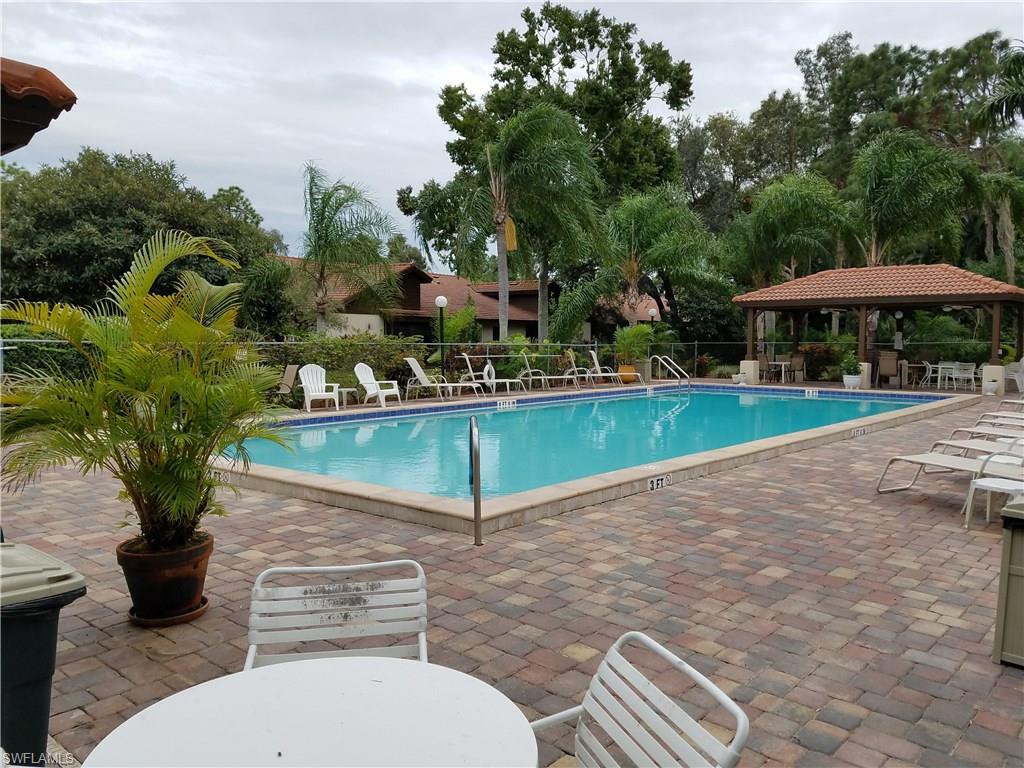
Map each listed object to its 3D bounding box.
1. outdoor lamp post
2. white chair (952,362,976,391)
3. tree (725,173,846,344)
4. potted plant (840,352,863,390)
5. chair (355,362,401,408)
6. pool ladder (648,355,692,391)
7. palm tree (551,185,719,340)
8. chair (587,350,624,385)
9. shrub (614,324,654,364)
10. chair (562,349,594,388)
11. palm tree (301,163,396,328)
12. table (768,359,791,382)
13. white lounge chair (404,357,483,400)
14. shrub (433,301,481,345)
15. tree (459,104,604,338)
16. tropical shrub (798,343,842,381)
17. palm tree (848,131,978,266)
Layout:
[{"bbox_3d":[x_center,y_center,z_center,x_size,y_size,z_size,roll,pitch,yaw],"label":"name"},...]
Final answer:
[{"bbox_3d":[-1.787,-0.960,19.500,0.310,2.540,0.310,0,3,0],"label":"outdoor lamp post"},{"bbox_3d":[12.297,-0.207,20.900,0.570,0.810,0.620,1,3,18],"label":"white chair"},{"bbox_3d":[10.275,-4.128,29.000,4.400,7.700,4.400,0,3,0],"label":"tree"},{"bbox_3d":[9.053,-0.361,20.497,0.580,1.000,0.580,1,3,24],"label":"potted plant"},{"bbox_3d":[-2.873,0.021,16.550,0.800,0.930,0.740,3,5,42],"label":"chair"},{"bbox_3d":[4.935,-0.333,24.100,1.050,1.080,0.560,3,5,42],"label":"pool ladder"},{"bbox_3d":[4.423,-3.662,27.835,5.800,7.000,5.100,0,3,9],"label":"palm tree"},{"bbox_3d":[3.177,-0.441,23.511,1.700,1.000,0.660,0,3,16],"label":"chair"},{"bbox_3d":[3.966,-1.269,24.900,1.280,1.350,1.200,0,3,0],"label":"shrub"},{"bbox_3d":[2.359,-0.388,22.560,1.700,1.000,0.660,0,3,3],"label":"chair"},{"bbox_3d":[-4.677,-3.081,22.000,2.800,6.500,2.800,0,3,0],"label":"palm tree"},{"bbox_3d":[8.692,-0.413,24.984,0.860,0.690,0.860,0,3,19],"label":"table"},{"bbox_3d":[-1.533,-0.107,17.787,1.820,0.970,0.670,0,3,16],"label":"white lounge chair"},{"bbox_3d":[-1.630,-1.194,23.000,1.450,2.550,1.400,0,3,0],"label":"shrub"},{"bbox_3d":[0.550,-4.690,26.081,4.800,9.300,4.500,-1,3,1],"label":"tree"},{"bbox_3d":[10.663,-0.829,26.569,1.500,1.330,1.200,0,3,22],"label":"tropical shrub"},{"bbox_3d":[14.730,-4.812,28.500,4.500,9.100,4.500,0,3,0],"label":"palm tree"}]

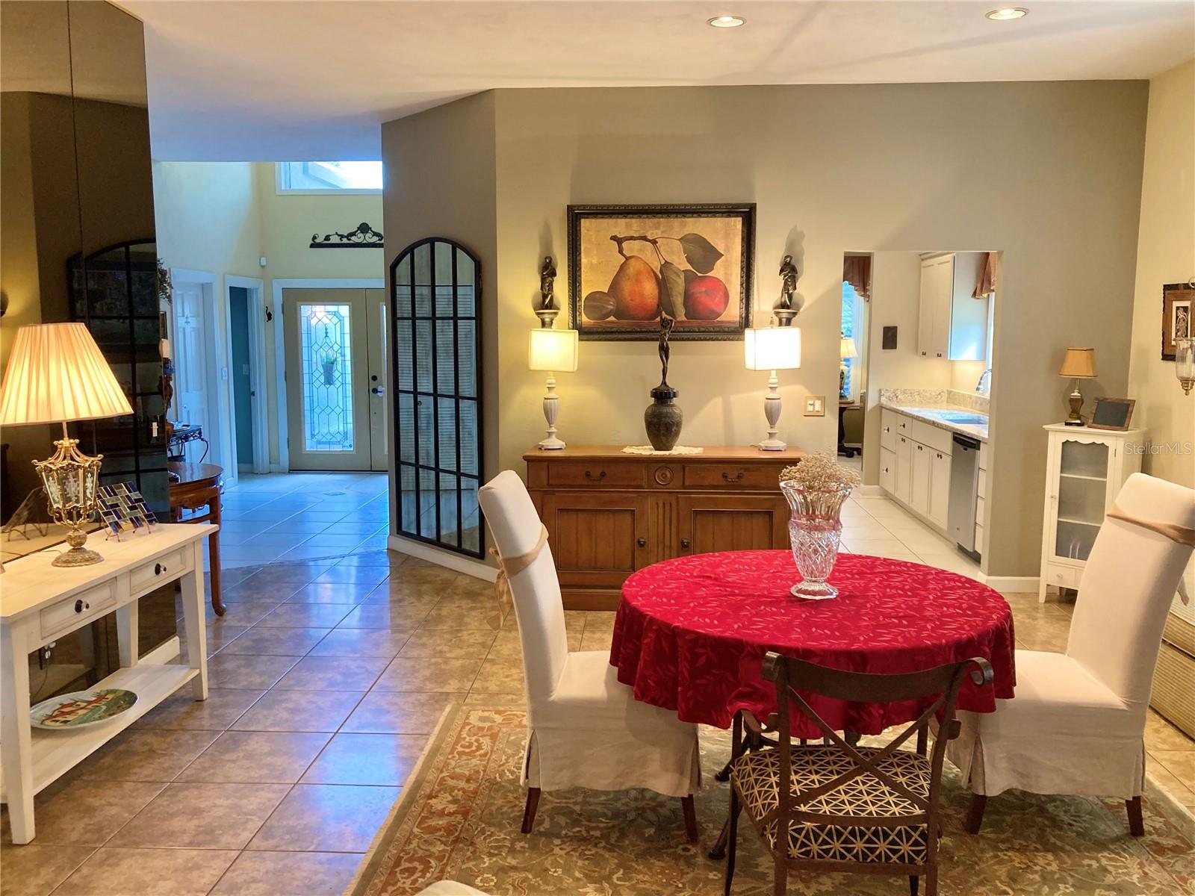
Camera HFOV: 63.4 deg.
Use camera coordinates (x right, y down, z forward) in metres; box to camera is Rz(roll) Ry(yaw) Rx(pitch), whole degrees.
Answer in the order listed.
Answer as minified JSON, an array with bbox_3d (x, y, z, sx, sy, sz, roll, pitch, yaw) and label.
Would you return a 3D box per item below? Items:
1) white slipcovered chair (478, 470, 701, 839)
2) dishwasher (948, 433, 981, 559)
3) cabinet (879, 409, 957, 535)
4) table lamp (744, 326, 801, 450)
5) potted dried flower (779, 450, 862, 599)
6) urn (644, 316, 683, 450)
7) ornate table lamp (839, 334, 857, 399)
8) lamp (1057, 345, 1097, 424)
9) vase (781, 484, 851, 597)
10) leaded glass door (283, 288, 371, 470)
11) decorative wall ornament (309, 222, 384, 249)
[{"bbox_3d":[-0.009,0.662,3.253,0.700,1.125,0.480,0,7,5],"label":"white slipcovered chair"},{"bbox_3d":[2.877,0.355,6.836,0.600,0.860,0.599,0,7,3],"label":"dishwasher"},{"bbox_3d":[2.978,0.181,8.249,0.600,0.869,2.228,0,7,3],"label":"cabinet"},{"bbox_3d":[1.038,-0.368,5.721,0.290,0.748,0.250,-1,7,-4],"label":"table lamp"},{"bbox_3d":[0.708,0.242,3.091,0.261,0.455,0.243,0,7,3],"label":"potted dried flower"},{"bbox_3d":[0.389,-0.381,5.673,0.237,0.787,0.237,0,7,3],"label":"urn"},{"bbox_3d":[3.121,-1.037,12.327,0.394,0.837,0.394,0,7,3],"label":"ornate table lamp"},{"bbox_3d":[2.803,-0.358,5.650,0.190,0.455,0.190,6,9,43],"label":"lamp"},{"bbox_3d":[0.711,0.303,3.177,0.235,0.353,0.235,0,7,3],"label":"vase"},{"bbox_3d":[-3.060,-0.763,10.987,0.945,2.066,0.045,0,7,3],"label":"leaded glass door"},{"bbox_3d":[-2.598,-2.361,10.713,1.251,0.283,0.041,0,7,3],"label":"decorative wall ornament"}]

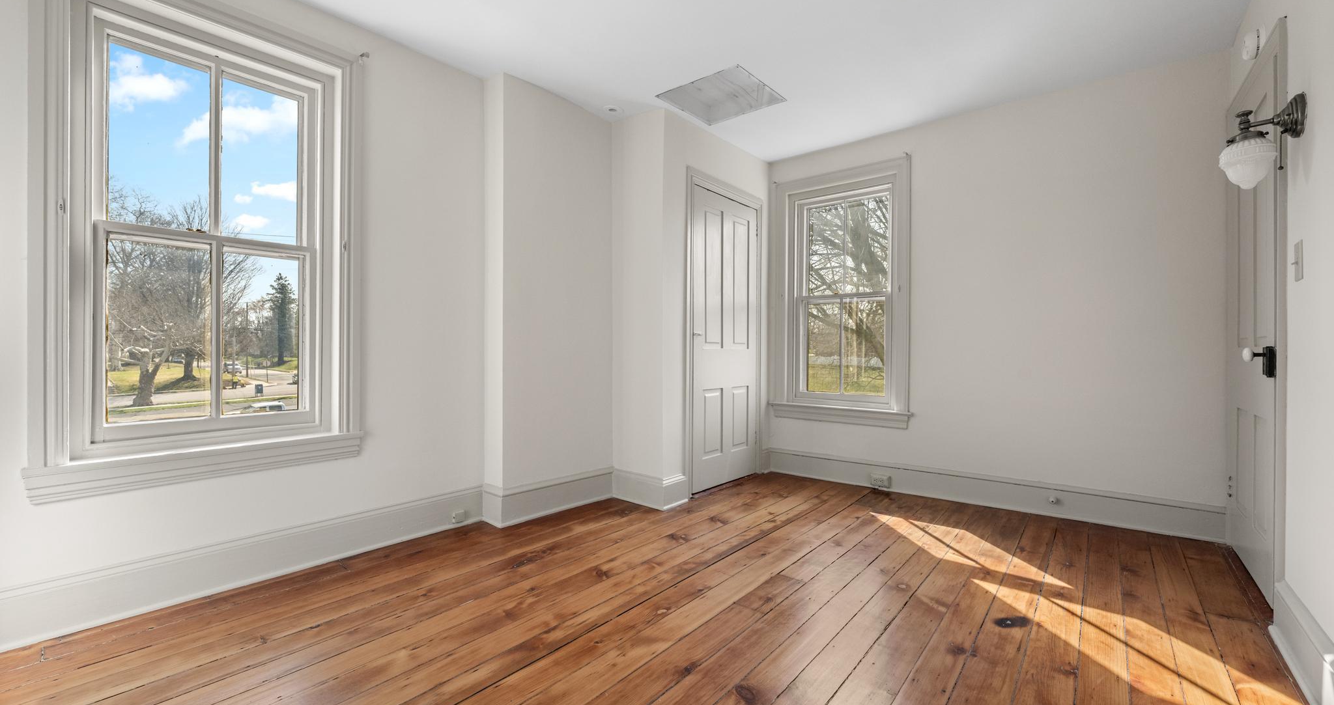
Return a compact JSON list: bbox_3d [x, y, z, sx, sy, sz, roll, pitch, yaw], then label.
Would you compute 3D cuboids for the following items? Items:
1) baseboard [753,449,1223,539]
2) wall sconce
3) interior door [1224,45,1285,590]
[{"bbox_3d":[1.776,0.832,3.261,2.406,0.192,0.030,0,0,37],"label":"baseboard"},{"bbox_3d":[1.802,-0.639,1.567,0.187,0.283,0.142,1,0,40],"label":"wall sconce"},{"bbox_3d":[2.489,-0.089,2.187,0.045,2.032,0.844,1,0,40],"label":"interior door"}]

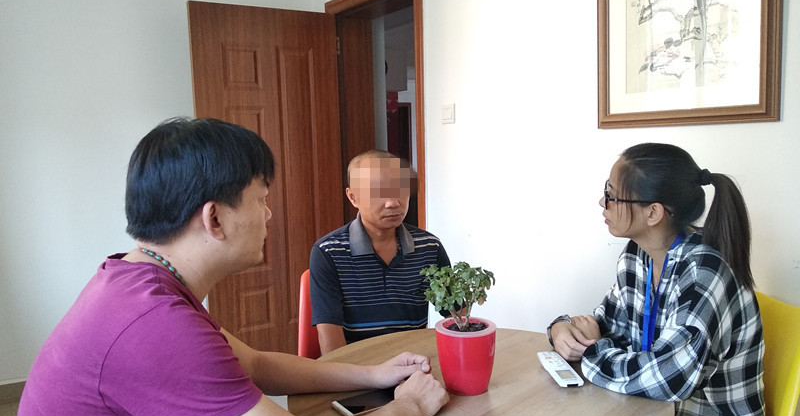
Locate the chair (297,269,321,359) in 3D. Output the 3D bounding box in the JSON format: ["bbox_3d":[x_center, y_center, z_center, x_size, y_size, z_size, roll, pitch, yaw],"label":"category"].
[{"bbox_3d":[-0.093,0.656,1.950,0.480,0.820,0.530,-3,6,-14],"label":"chair"}]

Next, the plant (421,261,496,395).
[{"bbox_3d":[0.121,0.248,1.259,0.160,0.270,0.150,-1,6,0],"label":"plant"}]

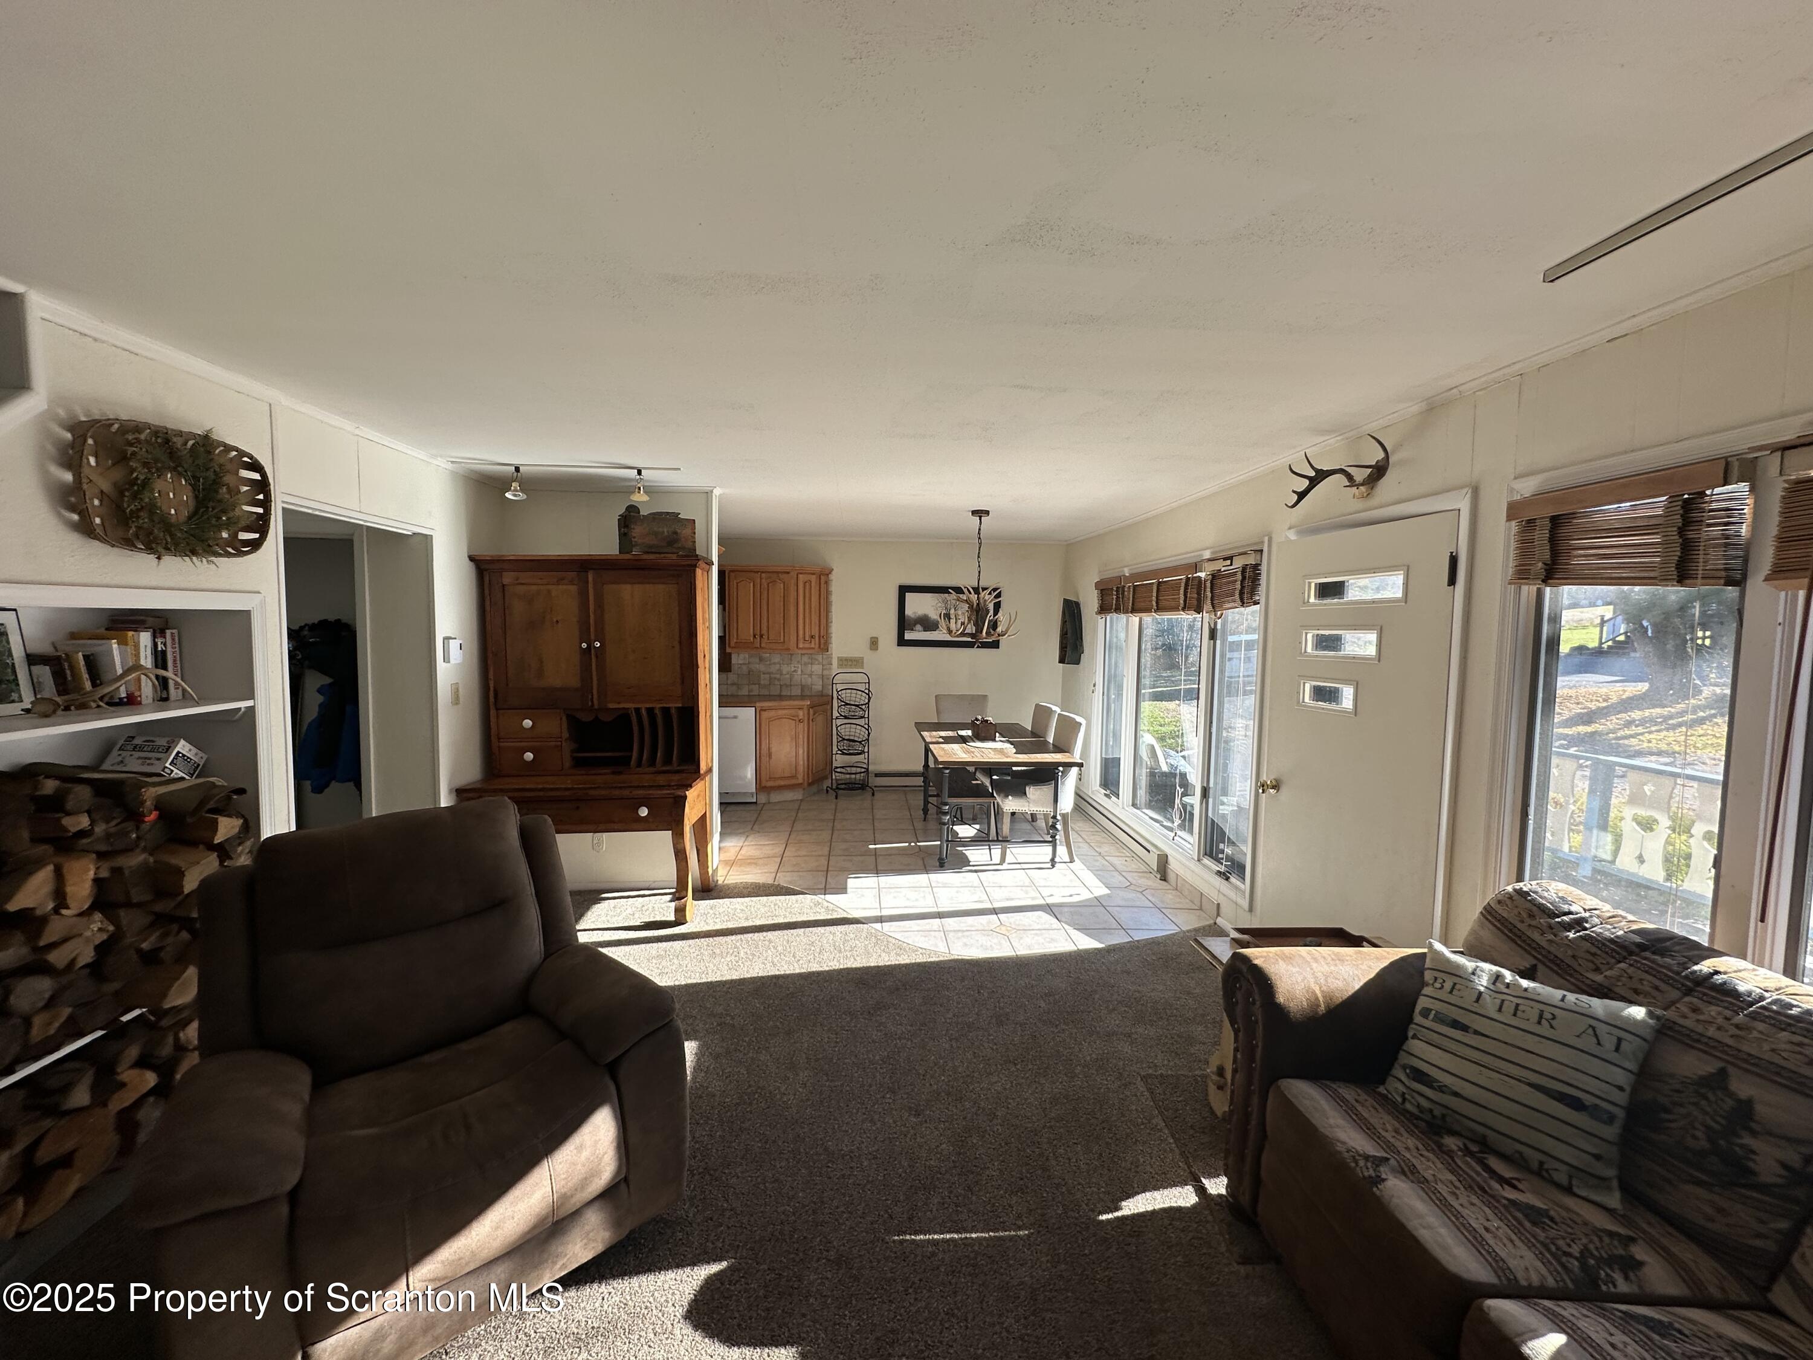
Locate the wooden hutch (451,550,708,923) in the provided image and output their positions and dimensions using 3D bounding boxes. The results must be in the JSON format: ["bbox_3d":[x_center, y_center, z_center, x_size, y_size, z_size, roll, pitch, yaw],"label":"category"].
[{"bbox_3d":[-1.730,0.310,4.061,1.182,1.939,0.525,0,4,-4],"label":"wooden hutch"}]

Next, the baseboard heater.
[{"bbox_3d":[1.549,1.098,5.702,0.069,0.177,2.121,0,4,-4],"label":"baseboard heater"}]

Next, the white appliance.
[{"bbox_3d":[-1.639,0.651,6.724,0.606,0.884,0.606,0,4,-4],"label":"white appliance"}]

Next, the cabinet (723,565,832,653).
[{"bbox_3d":[-1.180,-0.662,6.860,0.960,0.780,0.340,0,4,-4],"label":"cabinet"}]

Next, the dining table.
[{"bbox_3d":[0.583,0.827,5.484,0.900,0.766,1.790,0,4,-4],"label":"dining table"}]

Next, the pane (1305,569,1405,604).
[{"bbox_3d":[1.778,-0.365,2.923,0.035,0.107,0.536,0,4,-8],"label":"pane"}]

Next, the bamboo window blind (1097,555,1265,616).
[{"bbox_3d":[1.663,-0.580,4.894,0.085,0.280,2.440,0,4,-4],"label":"bamboo window blind"}]

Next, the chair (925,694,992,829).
[{"bbox_3d":[0.494,0.648,6.440,0.500,0.980,0.620,0,4,-4],"label":"chair"}]

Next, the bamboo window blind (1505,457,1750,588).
[{"bbox_3d":[1.809,-0.368,1.897,0.086,0.288,0.596,0,4,-4],"label":"bamboo window blind"}]

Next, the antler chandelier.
[{"bbox_3d":[0.512,-0.714,5.170,0.571,0.939,0.571,0,4,-4],"label":"antler chandelier"}]

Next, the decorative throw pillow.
[{"bbox_3d":[1.435,0.886,1.734,0.140,0.410,0.435,39,-18,-33],"label":"decorative throw pillow"}]

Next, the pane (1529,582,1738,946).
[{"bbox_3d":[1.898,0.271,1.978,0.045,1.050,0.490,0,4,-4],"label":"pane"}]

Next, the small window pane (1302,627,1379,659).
[{"bbox_3d":[1.768,-0.148,2.992,0.035,0.112,0.424,0,4,-8],"label":"small window pane"}]

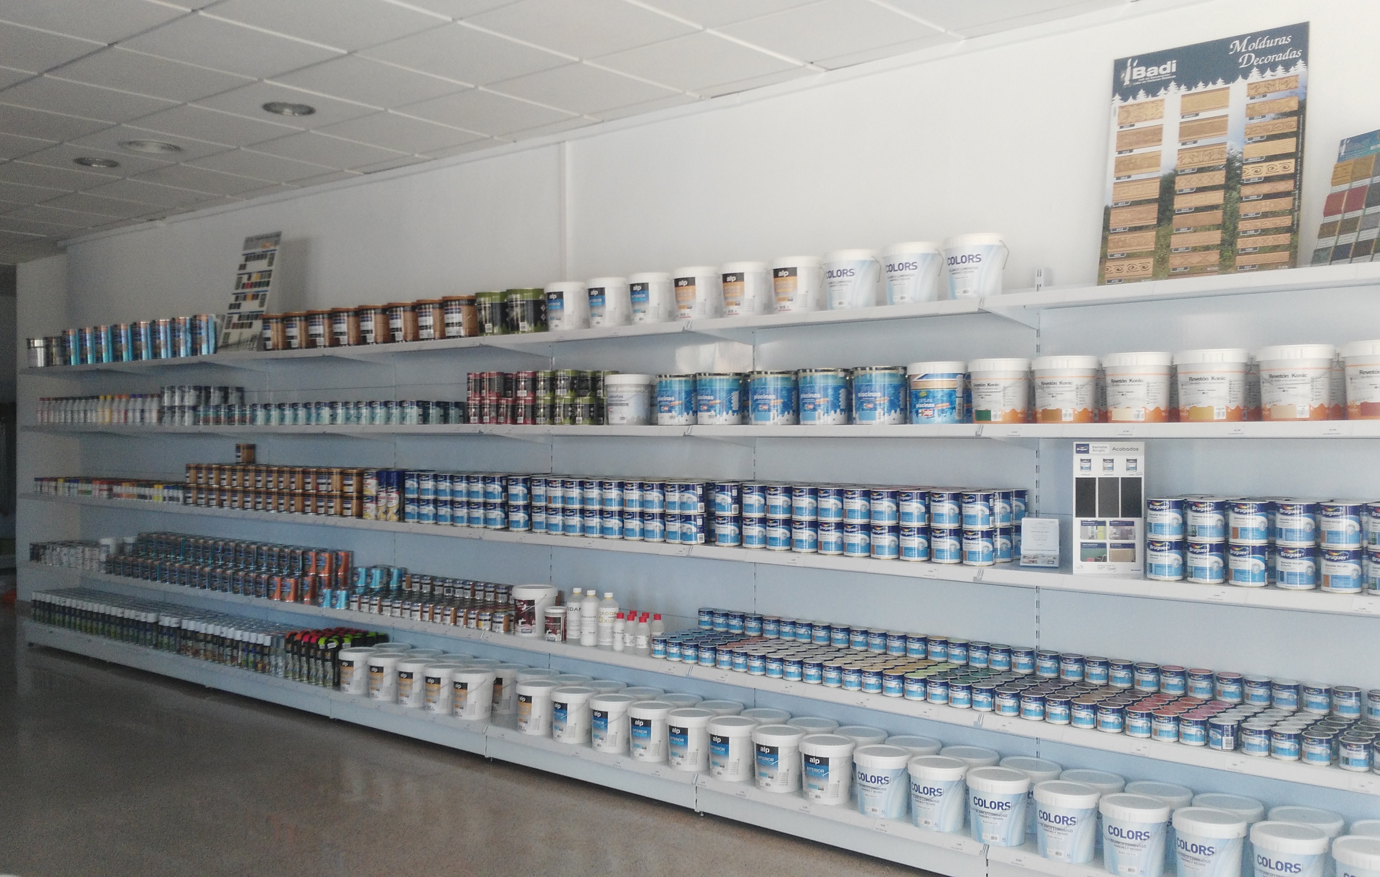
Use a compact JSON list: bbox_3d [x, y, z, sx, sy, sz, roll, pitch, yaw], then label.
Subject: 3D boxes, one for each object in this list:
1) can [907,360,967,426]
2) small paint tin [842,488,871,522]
[{"bbox_3d":[0.843,-0.149,3.931,0.195,0.203,0.195,1,1,39],"label":"can"},{"bbox_3d":[0.596,0.240,4.113,0.097,0.119,0.097,0,1,0],"label":"small paint tin"}]

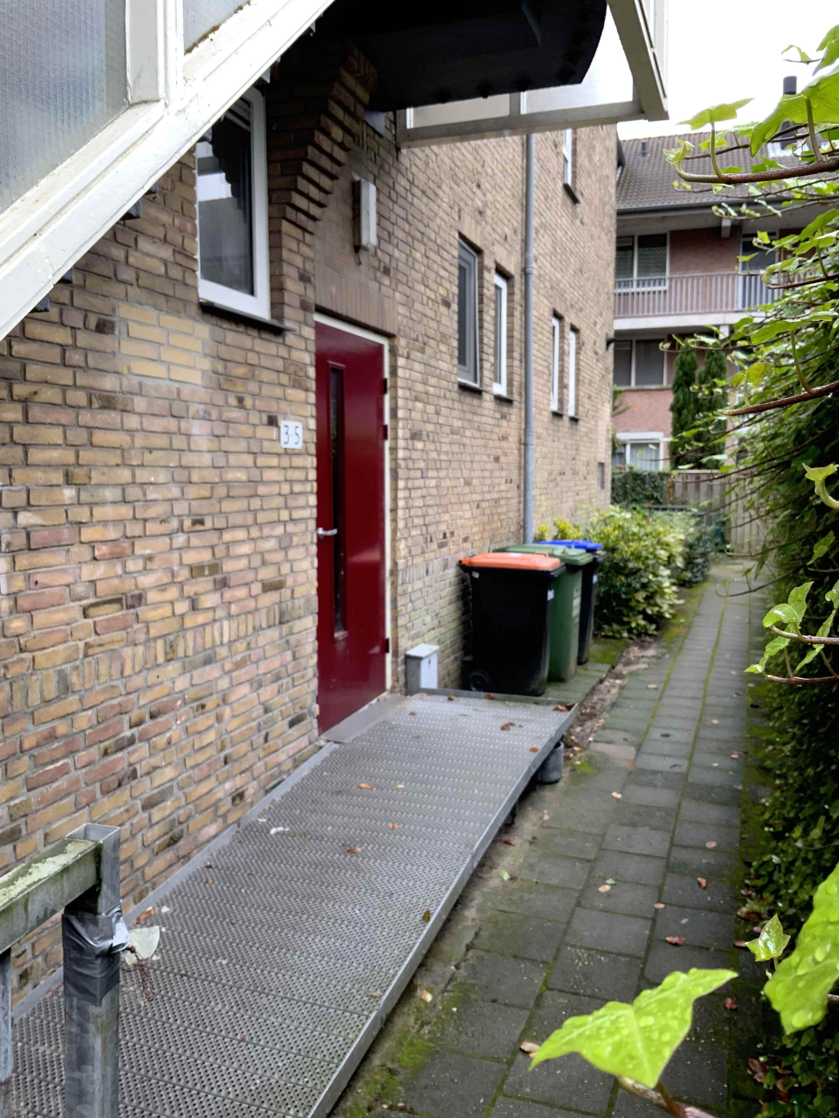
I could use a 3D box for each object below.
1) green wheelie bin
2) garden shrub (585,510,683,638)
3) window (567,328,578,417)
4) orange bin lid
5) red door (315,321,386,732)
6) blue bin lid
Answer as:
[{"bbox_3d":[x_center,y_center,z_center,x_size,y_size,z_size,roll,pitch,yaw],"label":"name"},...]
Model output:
[{"bbox_3d":[0.978,0.405,7.554,0.740,1.045,0.580,2,6,20],"label":"green wheelie bin"},{"bbox_3d":[2.201,0.073,9.889,1.120,1.250,1.800,2,6,20],"label":"garden shrub"},{"bbox_3d":[1.740,-2.174,10.897,0.090,0.990,0.600,2,6,20],"label":"window"},{"bbox_3d":[0.720,-0.005,7.035,0.700,0.105,0.550,2,6,20],"label":"orange bin lid"},{"bbox_3d":[-0.380,-0.179,5.033,0.060,2.018,0.930,2,6,20],"label":"red door"},{"bbox_3d":[1.196,-0.135,8.137,0.710,0.115,0.560,2,6,20],"label":"blue bin lid"}]

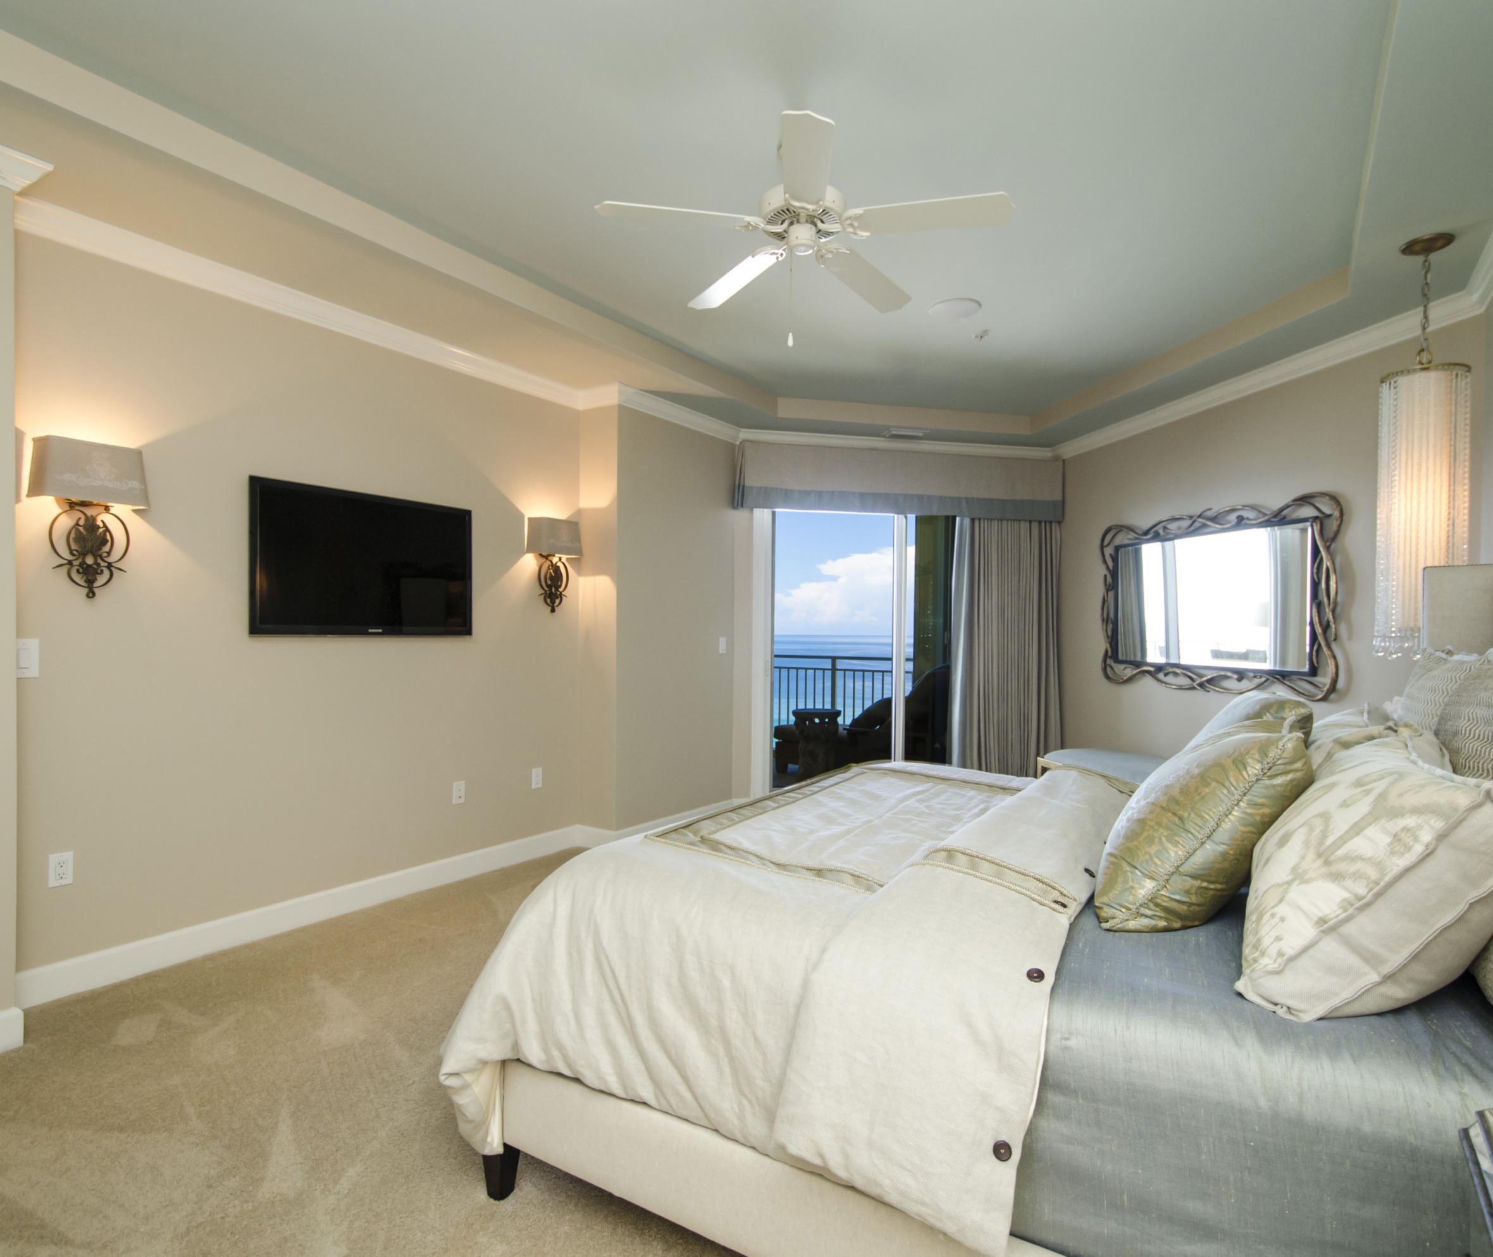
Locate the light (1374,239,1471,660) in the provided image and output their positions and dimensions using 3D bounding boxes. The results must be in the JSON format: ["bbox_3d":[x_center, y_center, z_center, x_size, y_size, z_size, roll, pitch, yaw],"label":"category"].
[{"bbox_3d":[2.547,-0.663,2.959,0.261,1.554,0.261,0,-1,35],"label":"light"}]

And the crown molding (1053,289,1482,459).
[{"bbox_3d":[2.754,-1.368,4.769,0.068,0.092,2.988,0,0,-12],"label":"crown molding"}]

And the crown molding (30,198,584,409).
[{"bbox_3d":[-1.734,-1.391,3.712,0.068,0.092,2.674,0,-1,34],"label":"crown molding"}]

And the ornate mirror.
[{"bbox_3d":[2.794,-0.159,4.859,0.070,1.077,1.777,0,-1,-14],"label":"ornate mirror"}]

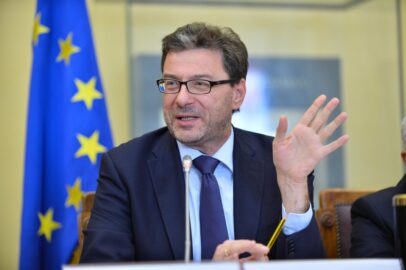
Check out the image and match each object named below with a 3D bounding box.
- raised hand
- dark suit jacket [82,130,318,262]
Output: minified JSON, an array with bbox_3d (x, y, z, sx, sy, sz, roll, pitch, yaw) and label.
[{"bbox_3d":[0.191,0.033,2.440,0.130,0.225,0.080,18,3,6],"label":"raised hand"},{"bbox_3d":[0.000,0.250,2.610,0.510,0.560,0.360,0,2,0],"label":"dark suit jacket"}]

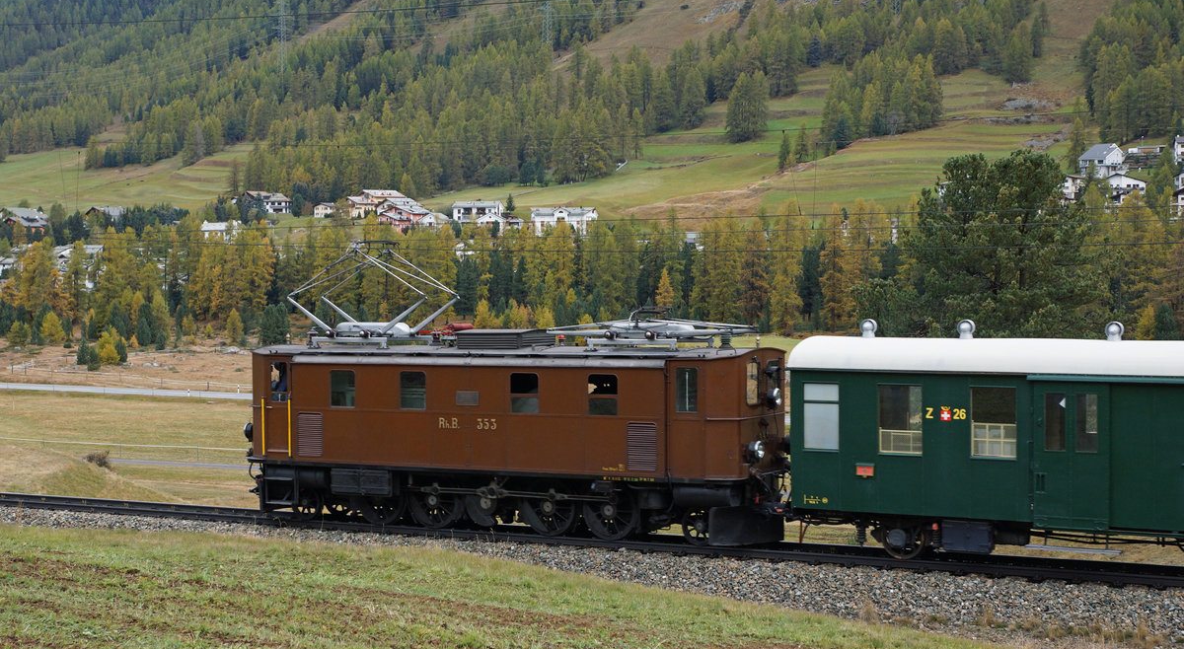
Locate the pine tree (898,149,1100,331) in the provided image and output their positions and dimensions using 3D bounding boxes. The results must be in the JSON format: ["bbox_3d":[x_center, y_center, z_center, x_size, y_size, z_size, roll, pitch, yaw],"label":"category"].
[{"bbox_3d":[21.731,-1.567,90.000,10.800,15.300,10.500,0,1,0],"label":"pine tree"}]

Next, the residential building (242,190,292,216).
[{"bbox_3d":[-130.977,-49.166,690.000,17.000,9.500,12.000,-1,1,-18],"label":"residential building"}]

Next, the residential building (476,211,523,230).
[{"bbox_3d":[-37.223,-41.005,690.000,16.500,9.000,12.000,0,1,13],"label":"residential building"}]

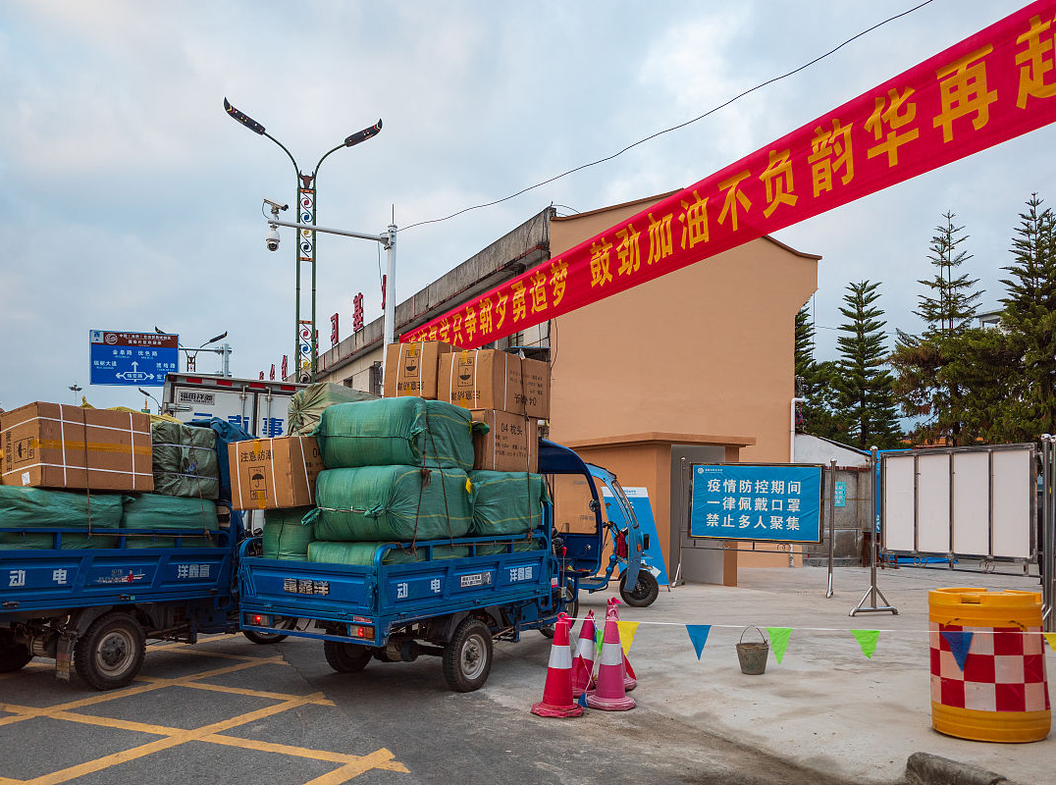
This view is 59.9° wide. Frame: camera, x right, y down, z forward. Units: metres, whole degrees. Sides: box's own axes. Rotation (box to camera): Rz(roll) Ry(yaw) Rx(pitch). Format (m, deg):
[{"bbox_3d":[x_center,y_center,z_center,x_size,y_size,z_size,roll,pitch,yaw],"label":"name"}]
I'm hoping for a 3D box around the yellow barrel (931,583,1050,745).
[{"bbox_3d":[2.813,1.641,5.580,0.645,0.840,0.645,-3,-7,30],"label":"yellow barrel"}]

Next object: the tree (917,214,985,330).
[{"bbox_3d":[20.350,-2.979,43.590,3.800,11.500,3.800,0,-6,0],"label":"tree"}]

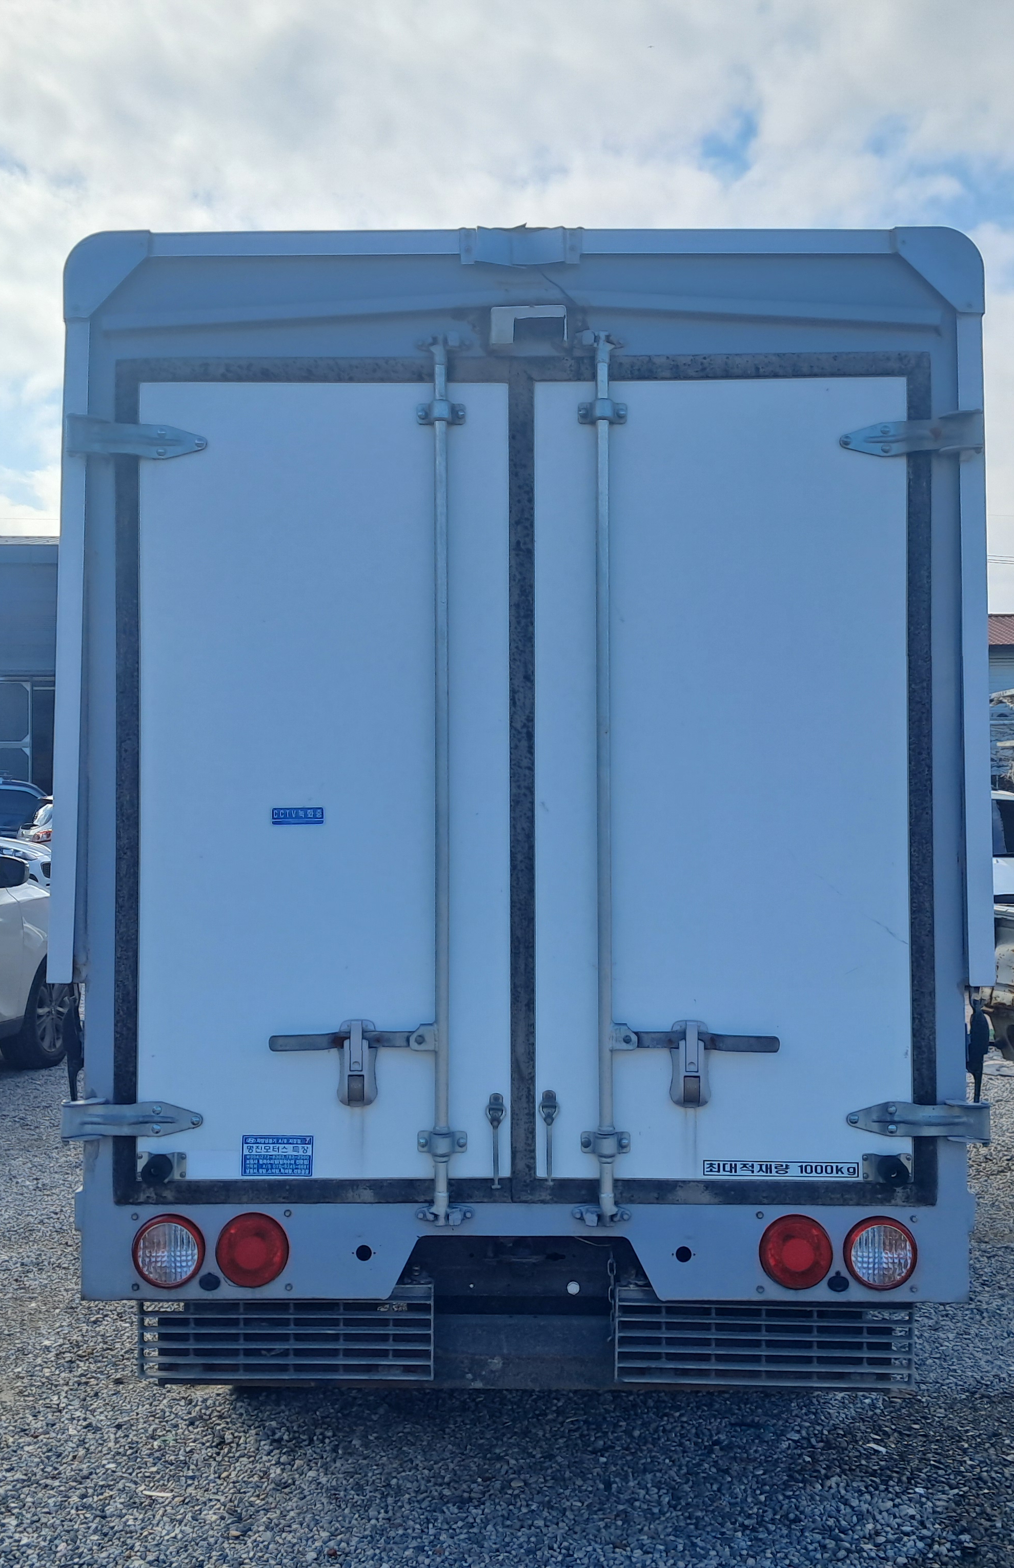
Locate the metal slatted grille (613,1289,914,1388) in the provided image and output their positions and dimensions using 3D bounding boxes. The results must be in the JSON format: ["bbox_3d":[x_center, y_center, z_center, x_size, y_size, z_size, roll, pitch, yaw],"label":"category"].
[{"bbox_3d":[0.496,1.067,3.170,0.571,0.186,0.060,0,-1,1],"label":"metal slatted grille"}]

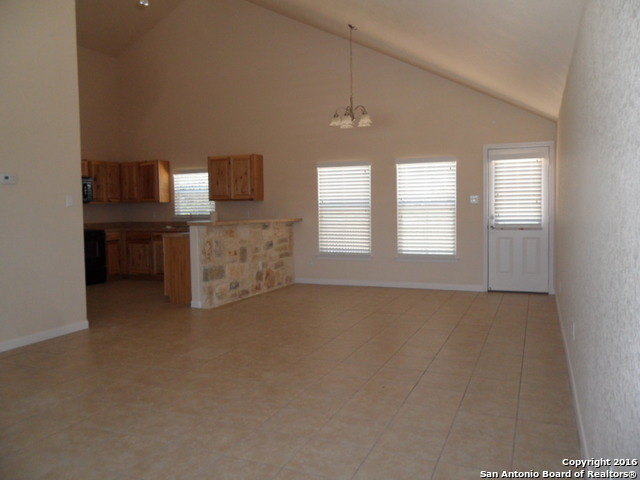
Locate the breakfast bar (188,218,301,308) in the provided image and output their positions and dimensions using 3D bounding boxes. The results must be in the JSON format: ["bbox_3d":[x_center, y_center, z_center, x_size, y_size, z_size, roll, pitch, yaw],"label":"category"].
[{"bbox_3d":[-0.984,0.256,7.384,0.440,1.085,2.558,1,3,24],"label":"breakfast bar"}]

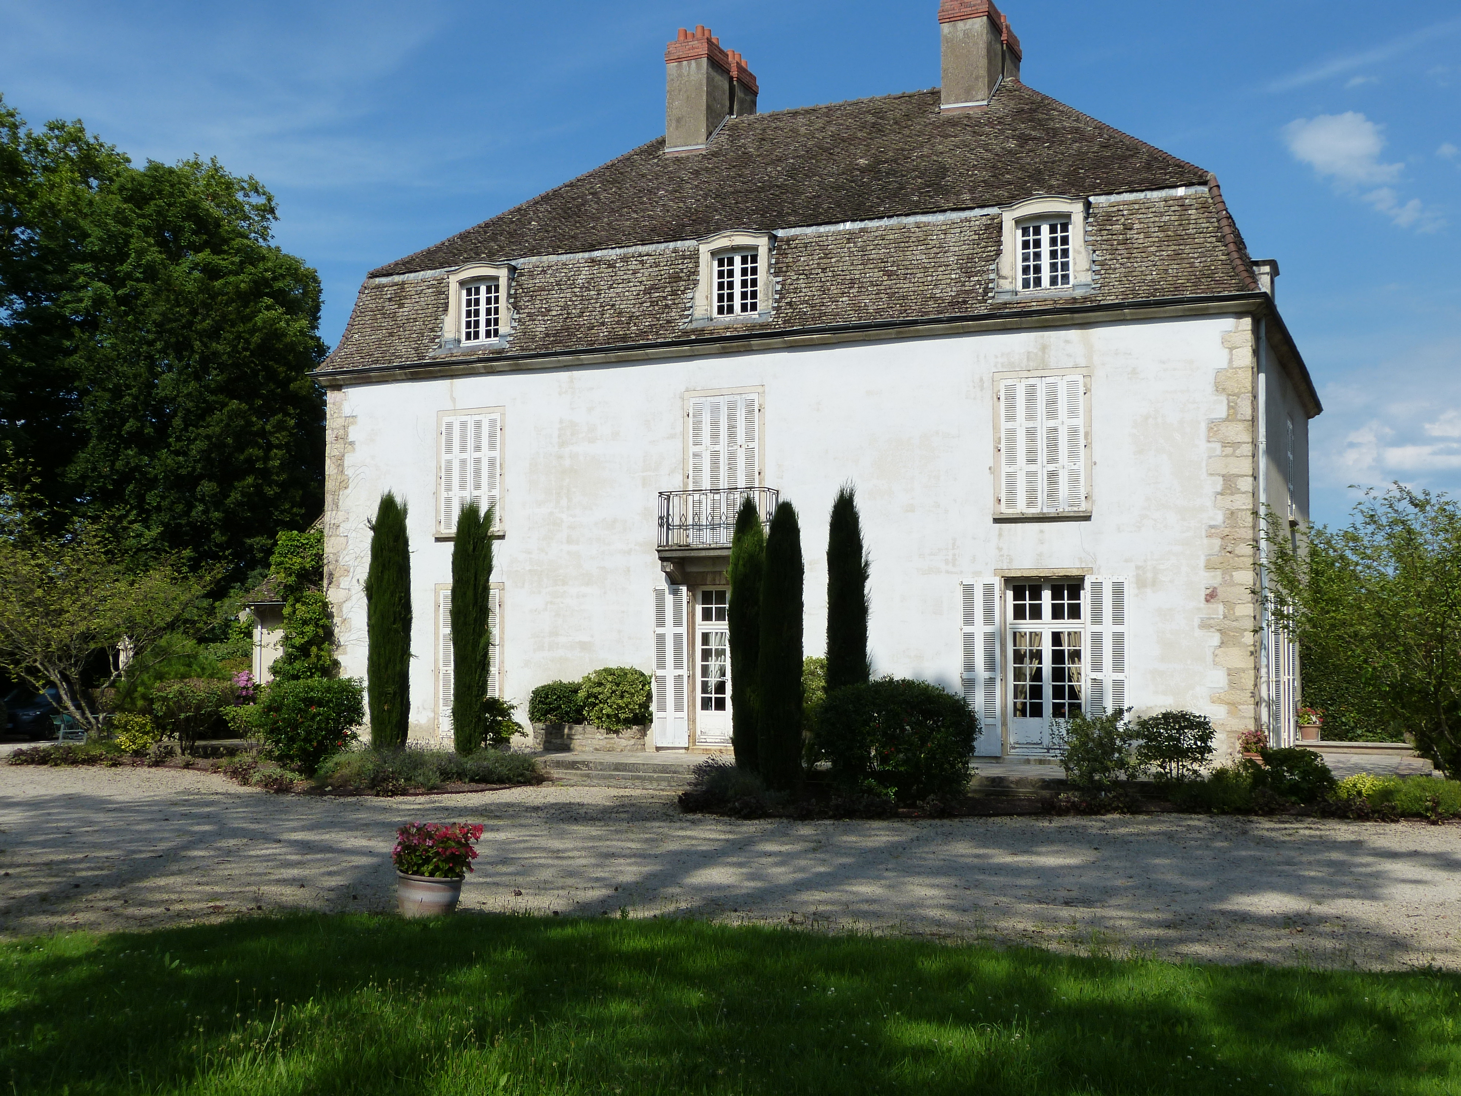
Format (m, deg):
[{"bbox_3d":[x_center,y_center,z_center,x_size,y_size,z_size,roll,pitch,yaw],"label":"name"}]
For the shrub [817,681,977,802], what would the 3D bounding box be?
[{"bbox_3d":[2.450,2.849,23.200,2.442,1.848,2.200,-2,-4,24],"label":"shrub"}]

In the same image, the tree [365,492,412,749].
[{"bbox_3d":[-5.481,1.283,25.080,0.715,4.344,0.679,-2,-4,24],"label":"tree"}]

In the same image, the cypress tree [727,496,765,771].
[{"bbox_3d":[0.261,1.387,23.009,0.593,4.246,0.593,0,-3,0],"label":"cypress tree"}]

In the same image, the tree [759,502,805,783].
[{"bbox_3d":[0.708,1.408,22.021,0.632,4.098,0.632,0,-3,0],"label":"tree"}]

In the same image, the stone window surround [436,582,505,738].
[{"bbox_3d":[-4.677,2.062,27.844,1.472,2.850,0.162,-2,-4,24],"label":"stone window surround"}]

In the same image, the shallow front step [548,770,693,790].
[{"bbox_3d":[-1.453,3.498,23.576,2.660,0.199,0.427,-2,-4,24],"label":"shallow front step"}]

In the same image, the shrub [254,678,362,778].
[{"bbox_3d":[-7.316,3.101,27.200,1.889,1.730,1.750,-2,-4,24],"label":"shrub"}]

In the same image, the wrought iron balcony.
[{"bbox_3d":[-0.223,-0.482,25.812,2.014,0.921,0.503,-2,-4,24],"label":"wrought iron balcony"}]

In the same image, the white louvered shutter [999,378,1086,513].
[{"bbox_3d":[4.775,-1.584,23.928,1.289,2.084,0.050,-1,-4,24],"label":"white louvered shutter"}]

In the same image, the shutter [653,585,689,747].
[{"bbox_3d":[-1.021,1.992,26.211,0.602,2.696,0.045,-1,-4,24],"label":"shutter"}]

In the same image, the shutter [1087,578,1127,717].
[{"bbox_3d":[5.630,1.771,23.289,0.622,2.735,0.045,-1,-4,24],"label":"shutter"}]

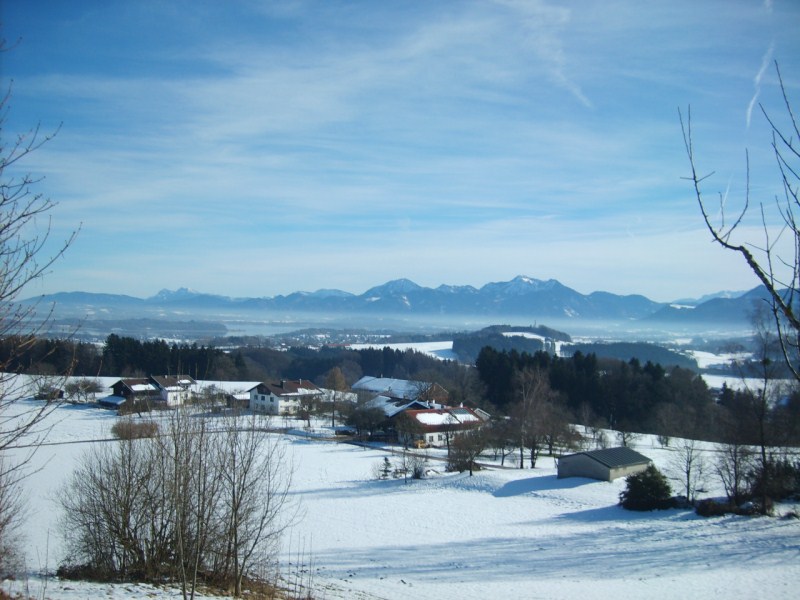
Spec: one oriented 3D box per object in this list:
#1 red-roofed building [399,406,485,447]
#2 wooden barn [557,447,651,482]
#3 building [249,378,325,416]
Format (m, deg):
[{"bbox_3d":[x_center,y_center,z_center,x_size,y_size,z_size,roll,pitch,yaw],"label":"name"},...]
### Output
[{"bbox_3d":[9.873,33.198,214.757,20.800,7.708,15.000,2,-1,-36],"label":"red-roofed building"},{"bbox_3d":[43.974,35.101,172.943,15.200,5.851,13.000,2,-1,-41],"label":"wooden barn"},{"bbox_3d":[-34.905,29.556,247.751,16.900,8.760,16.000,2,-1,-45],"label":"building"}]

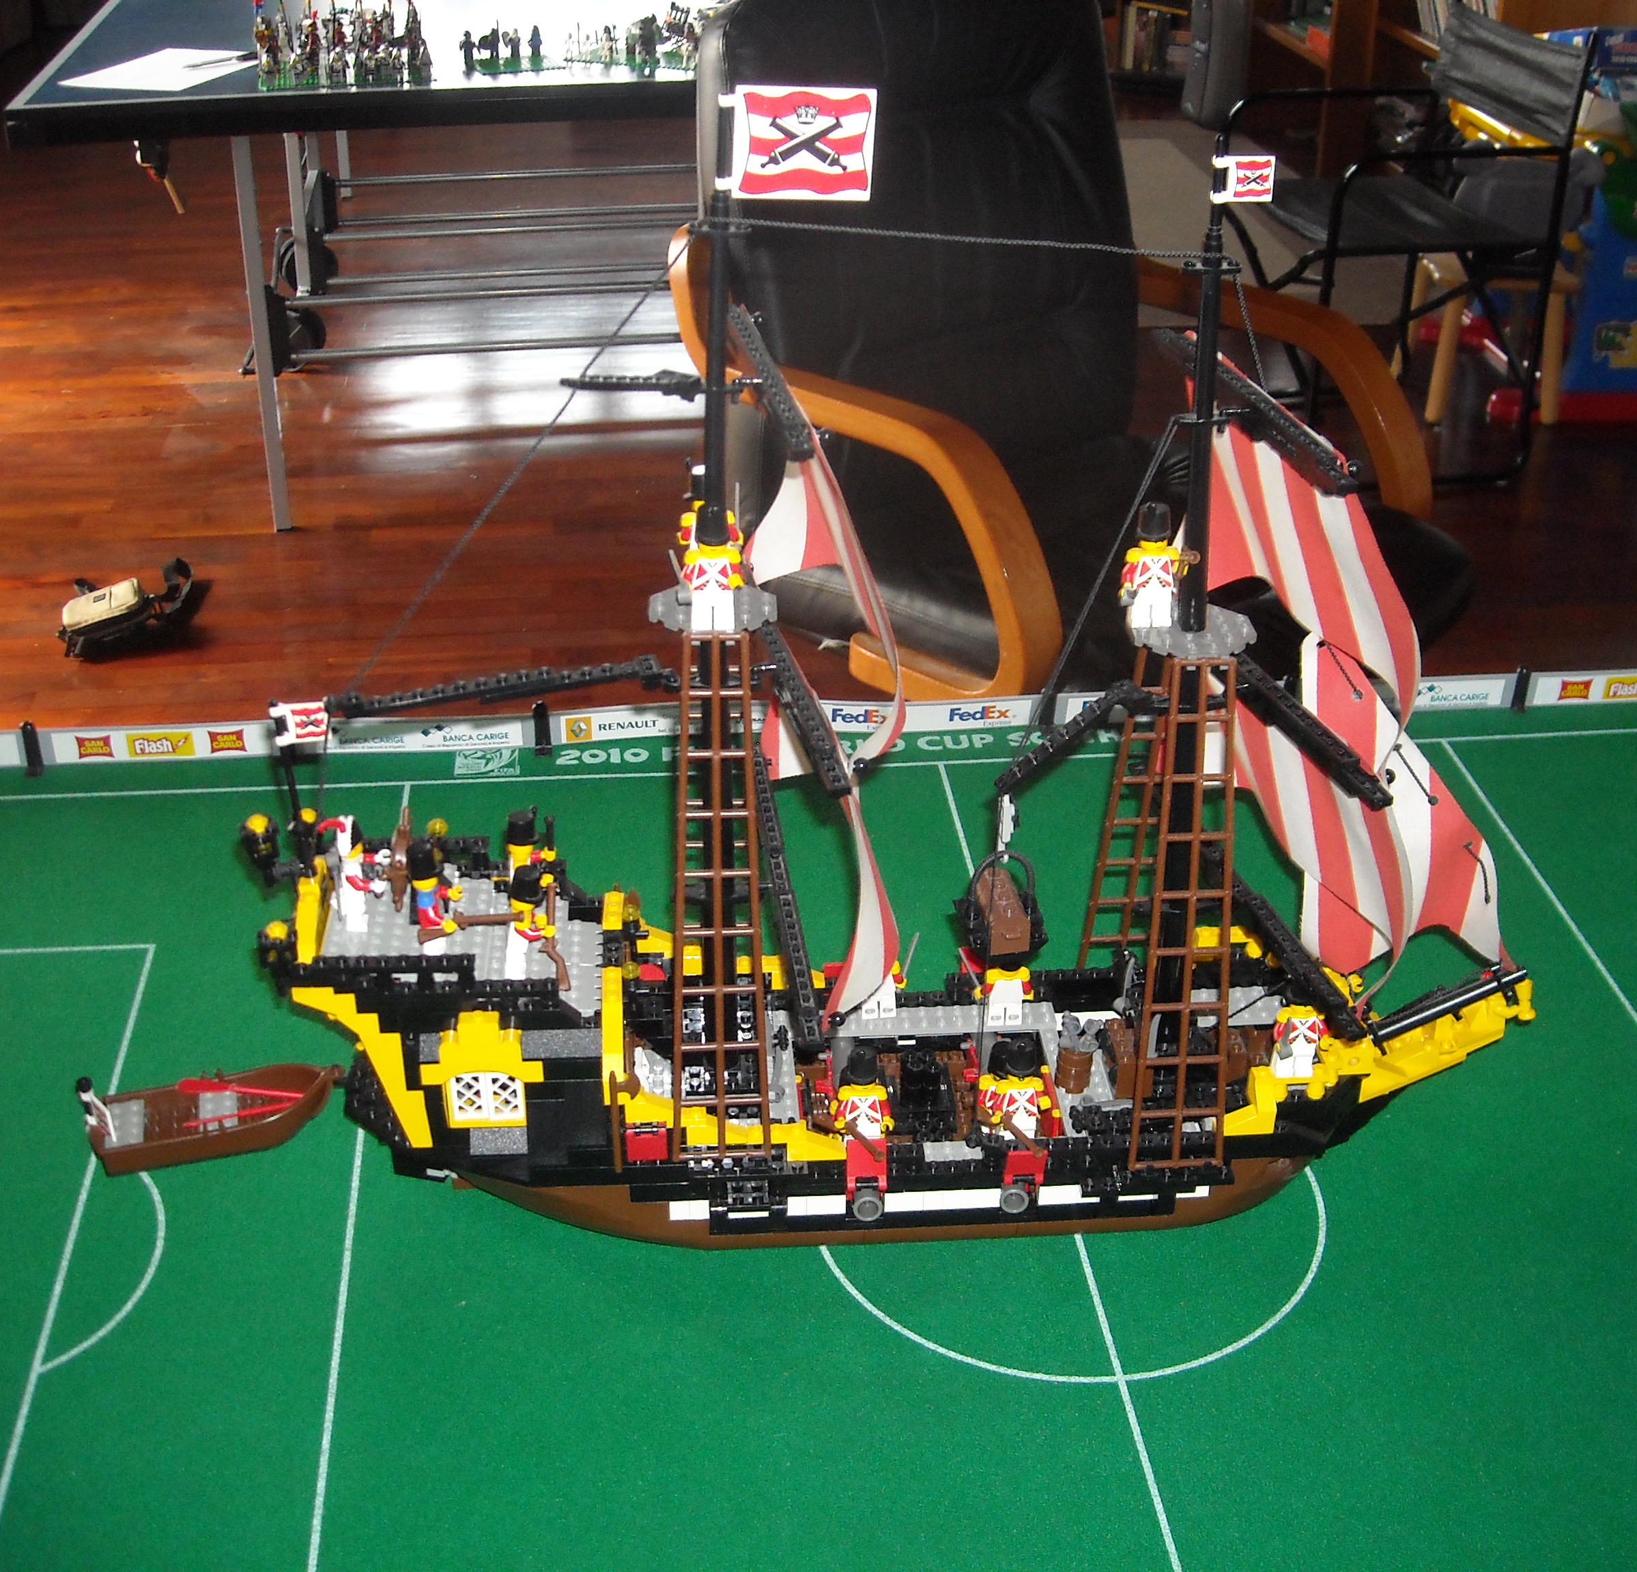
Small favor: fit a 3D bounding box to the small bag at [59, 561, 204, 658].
[{"bbox_3d":[-1.002,-0.261,3.081,0.175,0.080,0.105,-20,55,-30],"label":"small bag"}]

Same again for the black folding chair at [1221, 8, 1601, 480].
[{"bbox_3d":[0.996,-0.967,3.752,0.450,0.780,0.495,-7,32,-12],"label":"black folding chair"}]

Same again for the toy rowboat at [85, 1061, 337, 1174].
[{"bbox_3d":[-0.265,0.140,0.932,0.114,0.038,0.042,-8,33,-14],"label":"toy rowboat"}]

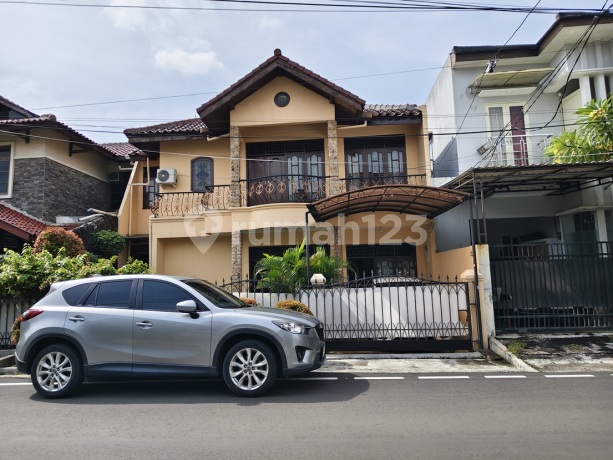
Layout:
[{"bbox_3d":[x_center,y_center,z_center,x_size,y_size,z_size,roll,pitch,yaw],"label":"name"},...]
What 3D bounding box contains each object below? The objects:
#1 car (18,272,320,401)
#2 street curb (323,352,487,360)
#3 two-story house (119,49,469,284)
[{"bbox_3d":[-1.988,1.496,6.334,4.550,1.680,1.870,-2,-7,5],"label":"car"},{"bbox_3d":[1.749,2.314,7.524,2.938,0.090,0.200,-3,-7,7],"label":"street curb"},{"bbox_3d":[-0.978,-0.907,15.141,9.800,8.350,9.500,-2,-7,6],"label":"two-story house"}]

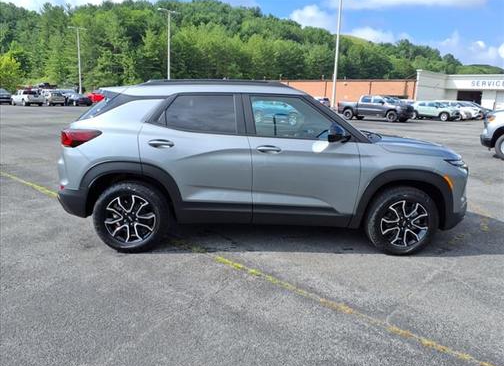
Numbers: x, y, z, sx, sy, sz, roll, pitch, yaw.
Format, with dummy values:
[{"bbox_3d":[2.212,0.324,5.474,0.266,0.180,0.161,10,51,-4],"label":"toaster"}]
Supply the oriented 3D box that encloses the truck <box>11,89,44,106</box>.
[{"bbox_3d":[-25.471,-9.600,44.500,4.750,1.750,1.870,12,15,39],"label":"truck"}]

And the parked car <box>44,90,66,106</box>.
[{"bbox_3d":[-22.640,-9.611,44.500,4.600,1.720,1.870,12,15,39],"label":"parked car"}]

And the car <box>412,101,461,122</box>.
[{"bbox_3d":[15.768,-6.247,34.138,1.810,1.640,4.400,-9,15,-42],"label":"car"}]

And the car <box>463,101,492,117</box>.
[{"bbox_3d":[20.518,-6.927,37.286,1.830,1.580,4.600,-9,15,-42],"label":"car"}]

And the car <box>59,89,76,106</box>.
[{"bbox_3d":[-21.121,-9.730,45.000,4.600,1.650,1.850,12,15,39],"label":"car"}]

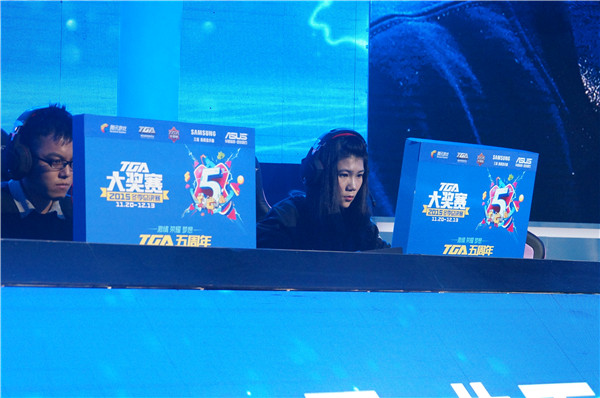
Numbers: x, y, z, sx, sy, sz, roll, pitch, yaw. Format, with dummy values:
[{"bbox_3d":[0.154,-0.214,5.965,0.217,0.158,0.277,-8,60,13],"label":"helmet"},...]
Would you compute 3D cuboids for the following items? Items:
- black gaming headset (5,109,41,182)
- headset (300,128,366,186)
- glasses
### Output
[{"bbox_3d":[-0.734,-0.154,4.850,0.100,0.205,0.190,13,6,42],"label":"black gaming headset"},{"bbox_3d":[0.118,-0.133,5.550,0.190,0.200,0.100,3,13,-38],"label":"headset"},{"bbox_3d":[-0.697,-0.113,4.794,0.140,0.042,0.142,19,10,39],"label":"glasses"}]

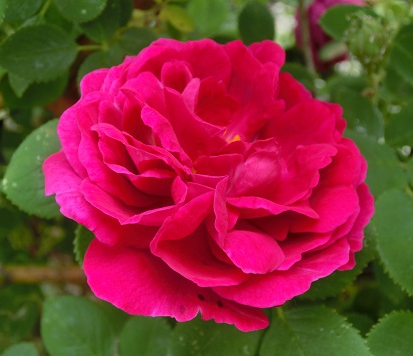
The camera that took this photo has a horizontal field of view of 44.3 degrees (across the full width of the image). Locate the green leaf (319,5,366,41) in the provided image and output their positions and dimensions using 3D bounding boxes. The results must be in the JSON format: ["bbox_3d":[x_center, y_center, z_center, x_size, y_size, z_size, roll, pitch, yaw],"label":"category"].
[{"bbox_3d":[0.086,-0.094,0.310,0.033,0.015,0.024,0,69,6],"label":"green leaf"}]

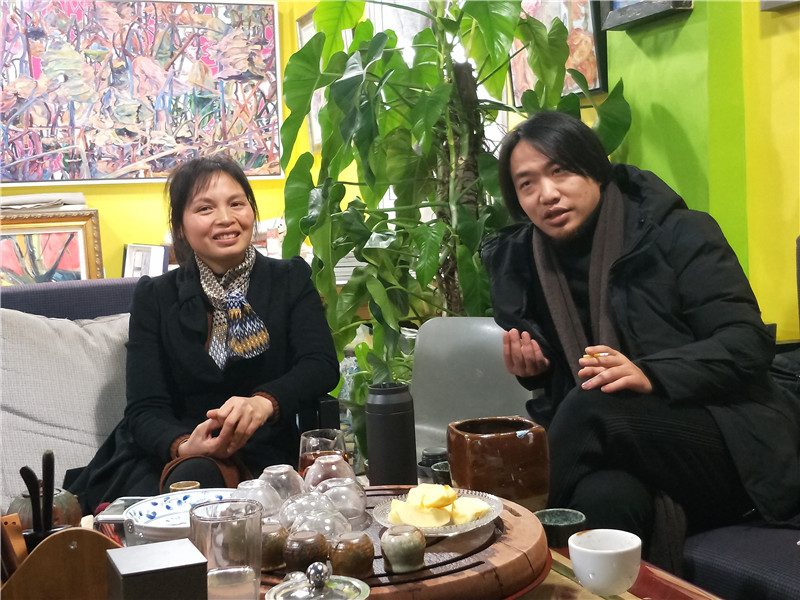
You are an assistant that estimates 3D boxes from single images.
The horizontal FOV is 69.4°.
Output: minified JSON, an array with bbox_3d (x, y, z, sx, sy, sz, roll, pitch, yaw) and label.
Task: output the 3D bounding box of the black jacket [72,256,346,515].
[{"bbox_3d":[-0.415,0.185,1.260,0.550,0.580,0.400,-2,-1,-10],"label":"black jacket"}]

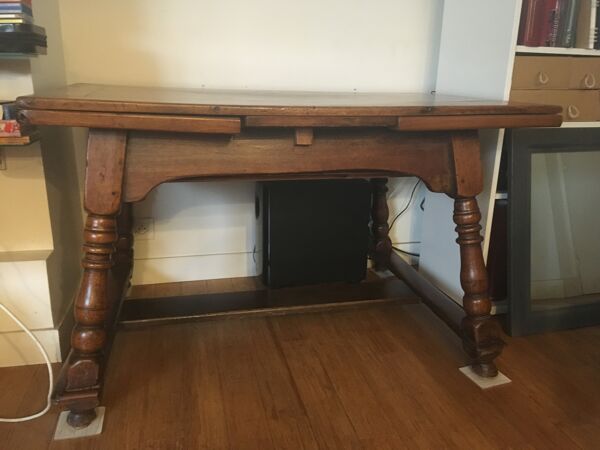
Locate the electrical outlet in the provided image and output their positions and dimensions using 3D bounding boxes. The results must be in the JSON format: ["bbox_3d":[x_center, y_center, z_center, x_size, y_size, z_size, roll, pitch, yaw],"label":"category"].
[{"bbox_3d":[-0.596,0.017,1.918,0.082,0.086,0.014,-3,17,-14],"label":"electrical outlet"}]

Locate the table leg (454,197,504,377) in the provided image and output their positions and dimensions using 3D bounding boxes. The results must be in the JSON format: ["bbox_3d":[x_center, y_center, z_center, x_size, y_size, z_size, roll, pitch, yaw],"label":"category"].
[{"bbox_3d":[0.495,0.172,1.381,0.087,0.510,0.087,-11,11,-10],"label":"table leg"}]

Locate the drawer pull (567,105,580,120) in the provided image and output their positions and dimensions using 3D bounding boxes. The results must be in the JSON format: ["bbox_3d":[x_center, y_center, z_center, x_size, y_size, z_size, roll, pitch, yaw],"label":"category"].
[{"bbox_3d":[0.901,-0.371,1.653,0.036,0.048,0.016,-2,17,-12],"label":"drawer pull"}]

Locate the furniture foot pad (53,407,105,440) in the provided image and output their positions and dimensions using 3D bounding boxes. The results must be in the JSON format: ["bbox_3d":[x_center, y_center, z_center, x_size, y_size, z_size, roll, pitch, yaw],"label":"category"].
[{"bbox_3d":[-0.521,0.468,1.197,0.102,0.006,0.102,-2,17,-11],"label":"furniture foot pad"}]

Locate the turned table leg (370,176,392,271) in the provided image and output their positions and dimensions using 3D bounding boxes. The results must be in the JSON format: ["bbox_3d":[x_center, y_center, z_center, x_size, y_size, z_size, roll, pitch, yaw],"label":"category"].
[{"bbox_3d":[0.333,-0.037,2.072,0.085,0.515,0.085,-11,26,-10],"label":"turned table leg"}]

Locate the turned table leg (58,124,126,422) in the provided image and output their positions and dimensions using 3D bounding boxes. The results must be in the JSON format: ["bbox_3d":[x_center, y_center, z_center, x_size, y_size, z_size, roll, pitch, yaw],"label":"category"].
[{"bbox_3d":[-0.474,0.128,1.154,0.090,0.689,0.090,6,7,-15],"label":"turned table leg"}]

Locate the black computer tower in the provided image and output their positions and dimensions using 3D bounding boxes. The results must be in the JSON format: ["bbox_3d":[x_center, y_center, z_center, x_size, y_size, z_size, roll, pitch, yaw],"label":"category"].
[{"bbox_3d":[0.060,0.022,2.012,0.398,0.424,0.170,-2,17,-12],"label":"black computer tower"}]

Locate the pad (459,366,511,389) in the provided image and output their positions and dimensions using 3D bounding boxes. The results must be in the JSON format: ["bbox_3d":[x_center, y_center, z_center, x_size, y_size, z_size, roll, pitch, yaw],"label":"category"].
[{"bbox_3d":[0.528,0.423,1.427,0.102,0.006,0.102,-5,18,-21],"label":"pad"}]

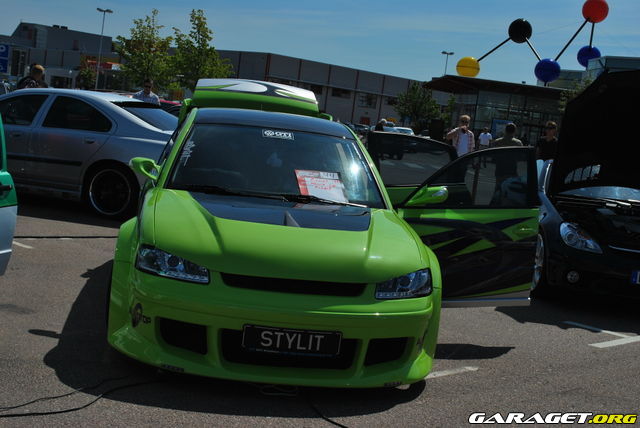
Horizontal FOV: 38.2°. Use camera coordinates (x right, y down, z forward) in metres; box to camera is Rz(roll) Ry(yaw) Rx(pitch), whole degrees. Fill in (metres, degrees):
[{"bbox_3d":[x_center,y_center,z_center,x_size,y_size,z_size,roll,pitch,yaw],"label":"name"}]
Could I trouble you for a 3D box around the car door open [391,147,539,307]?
[{"bbox_3d":[1.030,0.105,6.530,1.130,1.130,0.240,4,7,-29],"label":"car door open"}]

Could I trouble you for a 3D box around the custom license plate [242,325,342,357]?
[{"bbox_3d":[-0.144,0.670,4.903,0.528,0.125,0.025,5,7,-9],"label":"custom license plate"}]

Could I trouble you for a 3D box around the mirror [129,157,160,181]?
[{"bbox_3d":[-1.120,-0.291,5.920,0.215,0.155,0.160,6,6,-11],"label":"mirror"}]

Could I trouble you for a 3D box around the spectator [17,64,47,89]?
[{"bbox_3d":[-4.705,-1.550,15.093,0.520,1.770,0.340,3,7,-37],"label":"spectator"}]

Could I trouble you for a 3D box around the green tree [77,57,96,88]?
[{"bbox_3d":[-17.765,-10.309,70.186,1.600,3.180,1.600,5,7,-15],"label":"green tree"}]

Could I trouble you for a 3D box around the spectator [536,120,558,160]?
[{"bbox_3d":[3.981,-0.766,16.402,0.500,1.750,0.320,9,7,19],"label":"spectator"}]

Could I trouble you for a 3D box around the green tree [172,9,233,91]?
[{"bbox_3d":[-5.189,-6.166,39.293,2.600,5.010,2.600,5,7,-8],"label":"green tree"}]

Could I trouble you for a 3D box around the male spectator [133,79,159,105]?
[{"bbox_3d":[-2.988,-1.409,15.702,0.500,1.740,0.320,5,7,-11],"label":"male spectator"}]

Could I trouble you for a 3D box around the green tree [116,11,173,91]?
[{"bbox_3d":[-8.114,-6.595,42.280,2.700,5.350,2.600,7,6,0],"label":"green tree"}]

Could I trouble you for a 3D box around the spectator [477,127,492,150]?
[{"bbox_3d":[6.708,-2.679,38.093,0.520,1.770,0.340,7,6,0],"label":"spectator"}]

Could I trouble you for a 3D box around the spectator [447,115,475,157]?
[{"bbox_3d":[2.780,-1.090,18.402,0.550,1.750,0.360,7,7,2],"label":"spectator"}]

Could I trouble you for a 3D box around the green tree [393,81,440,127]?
[{"bbox_3d":[5.482,-5.781,55.216,2.800,4.120,2.700,7,6,0],"label":"green tree"}]

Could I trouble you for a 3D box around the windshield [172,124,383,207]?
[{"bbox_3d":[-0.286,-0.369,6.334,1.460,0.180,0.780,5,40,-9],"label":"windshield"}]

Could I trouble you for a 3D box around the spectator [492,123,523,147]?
[{"bbox_3d":[2.934,-0.572,14.793,0.520,1.770,0.320,7,6,0],"label":"spectator"}]

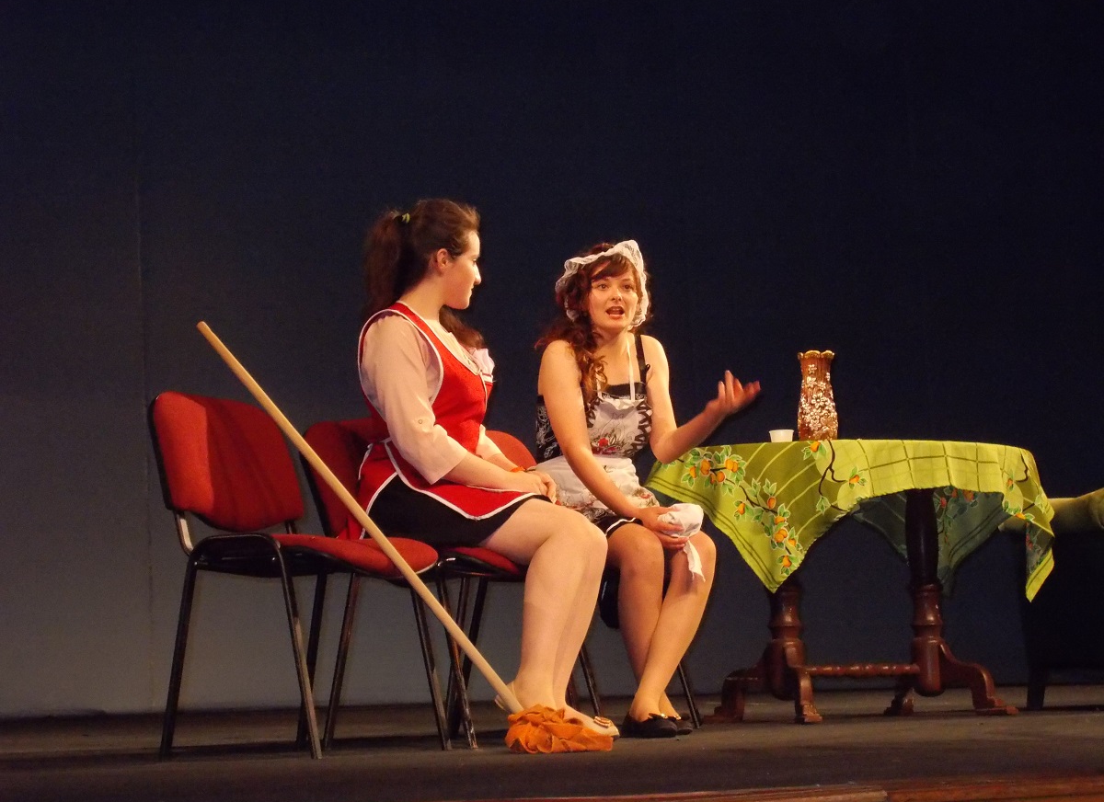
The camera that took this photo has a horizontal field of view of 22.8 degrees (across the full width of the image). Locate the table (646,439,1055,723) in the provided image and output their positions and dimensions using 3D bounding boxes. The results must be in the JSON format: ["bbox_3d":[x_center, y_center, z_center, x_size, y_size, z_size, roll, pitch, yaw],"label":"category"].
[{"bbox_3d":[0.842,0.493,7.534,1.080,0.750,0.980,-1,-5,-9],"label":"table"}]

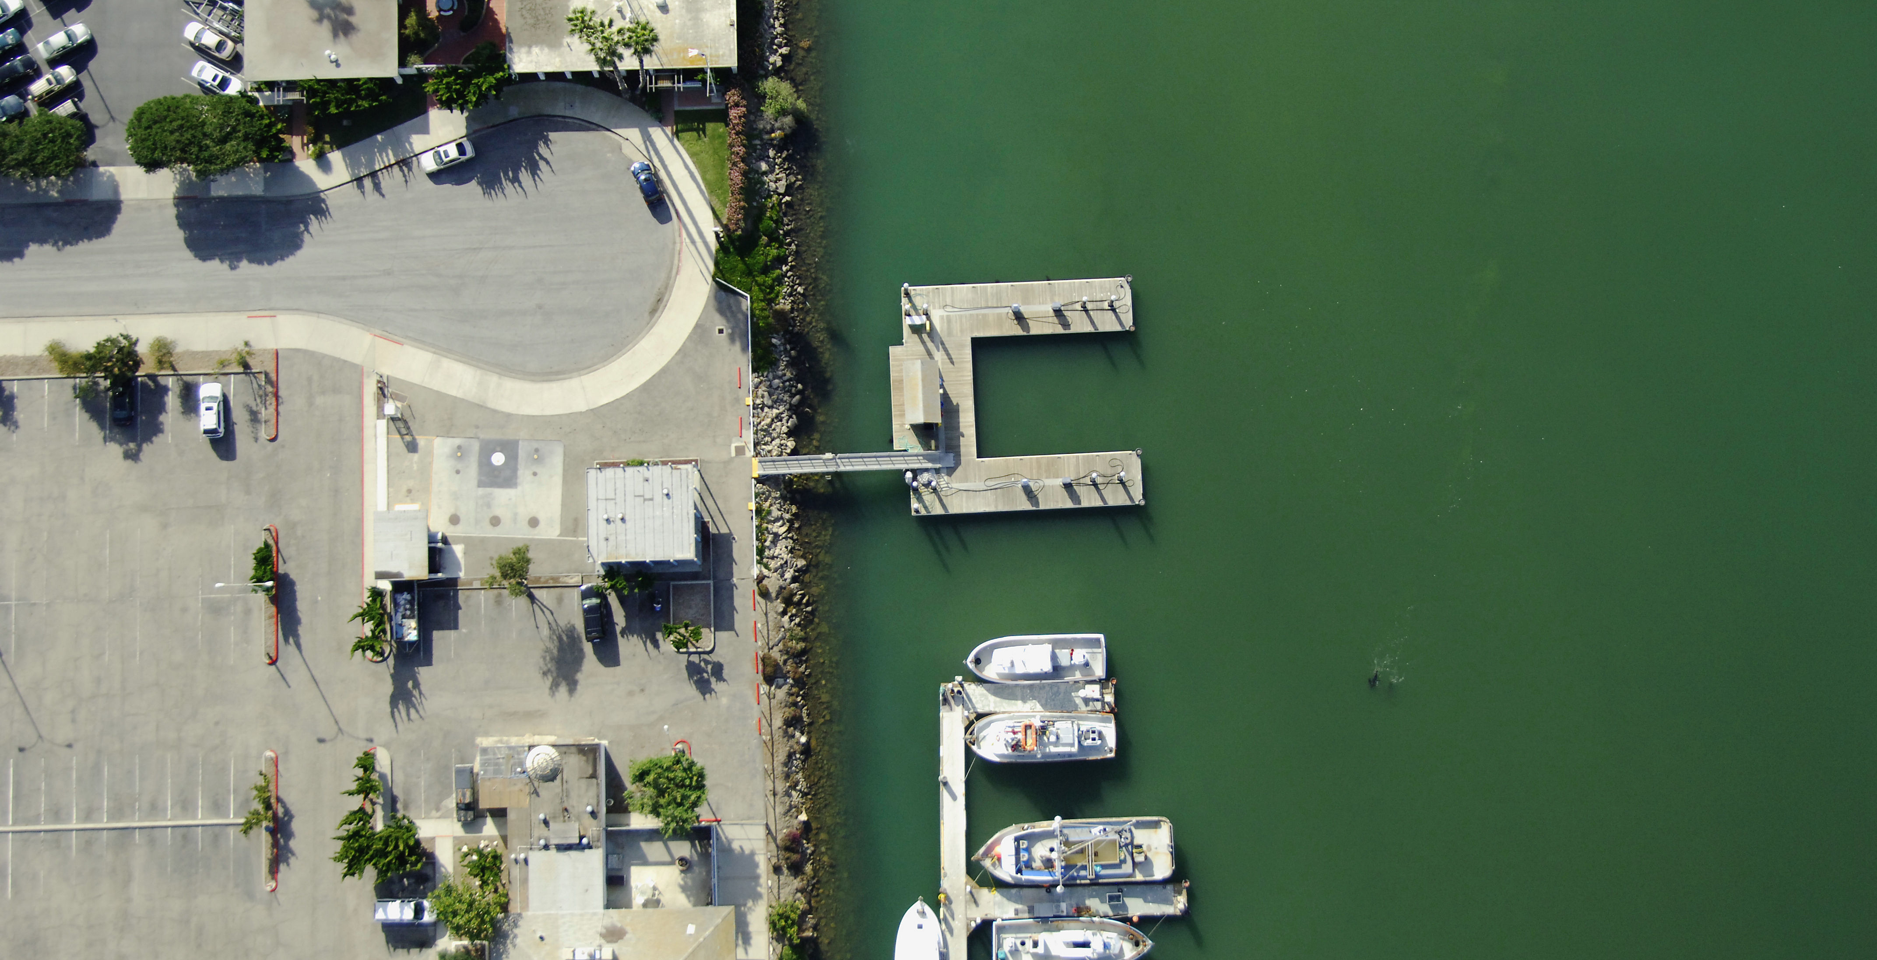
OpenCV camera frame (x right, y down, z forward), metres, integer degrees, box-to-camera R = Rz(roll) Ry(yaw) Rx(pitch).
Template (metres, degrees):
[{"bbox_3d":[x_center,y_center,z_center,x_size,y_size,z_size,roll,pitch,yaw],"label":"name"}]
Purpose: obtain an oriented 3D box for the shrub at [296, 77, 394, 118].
[{"bbox_3d":[-51.241,-32.990,217.410,8.216,3.400,3.655,-1,83,-1],"label":"shrub"}]

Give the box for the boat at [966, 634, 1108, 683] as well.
[{"bbox_3d":[8.350,15.267,213.137,11.950,3.600,4.020,-2,85,0],"label":"boat"}]

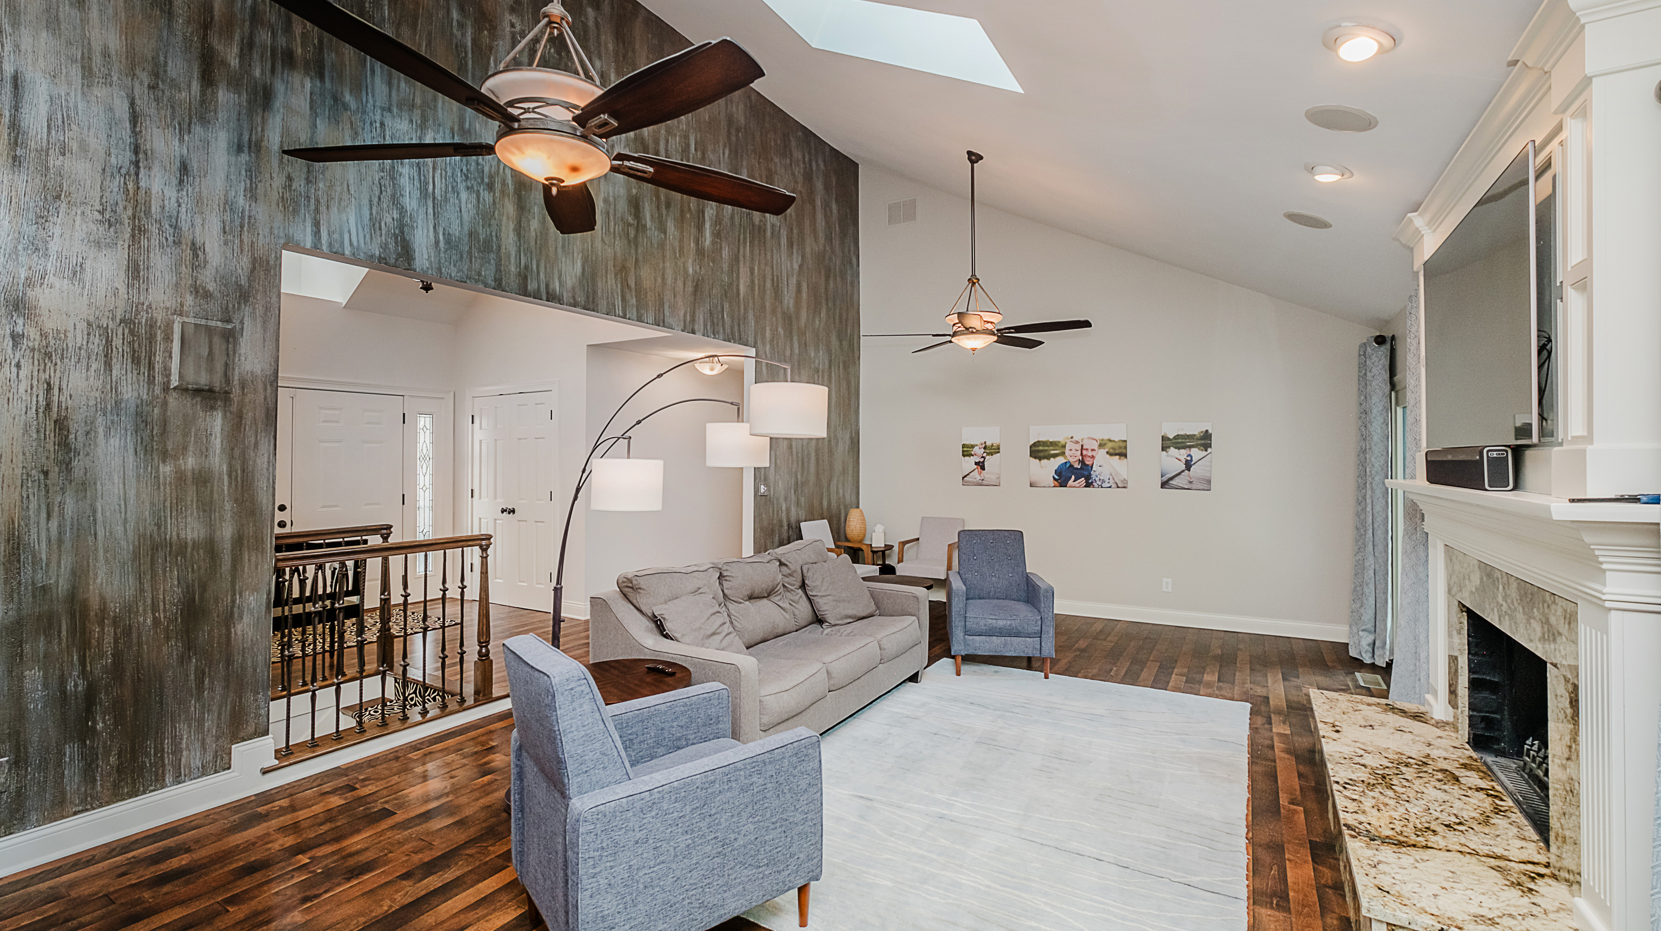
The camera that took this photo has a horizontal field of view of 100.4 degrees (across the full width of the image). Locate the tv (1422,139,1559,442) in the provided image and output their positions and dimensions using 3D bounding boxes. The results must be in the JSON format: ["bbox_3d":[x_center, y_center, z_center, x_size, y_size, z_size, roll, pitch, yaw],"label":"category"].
[{"bbox_3d":[2.229,-0.465,2.389,0.050,0.800,1.370,0,0,31],"label":"tv"}]

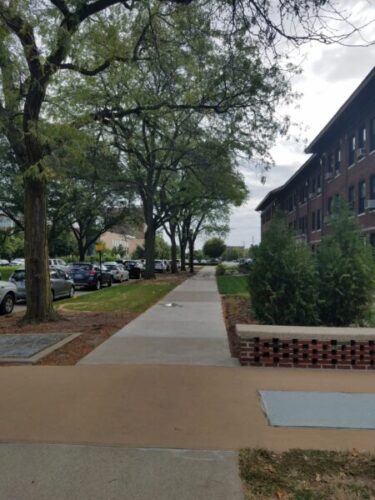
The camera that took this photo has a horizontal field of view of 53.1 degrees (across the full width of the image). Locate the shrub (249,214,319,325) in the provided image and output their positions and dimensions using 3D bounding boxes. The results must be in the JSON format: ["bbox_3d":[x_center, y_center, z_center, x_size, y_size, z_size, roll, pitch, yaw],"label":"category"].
[{"bbox_3d":[2.180,0.430,8.450,1.550,2.550,1.500,0,-2,0],"label":"shrub"}]

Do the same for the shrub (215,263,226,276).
[{"bbox_3d":[3.330,1.970,37.300,1.000,1.200,1.000,0,-2,0],"label":"shrub"}]

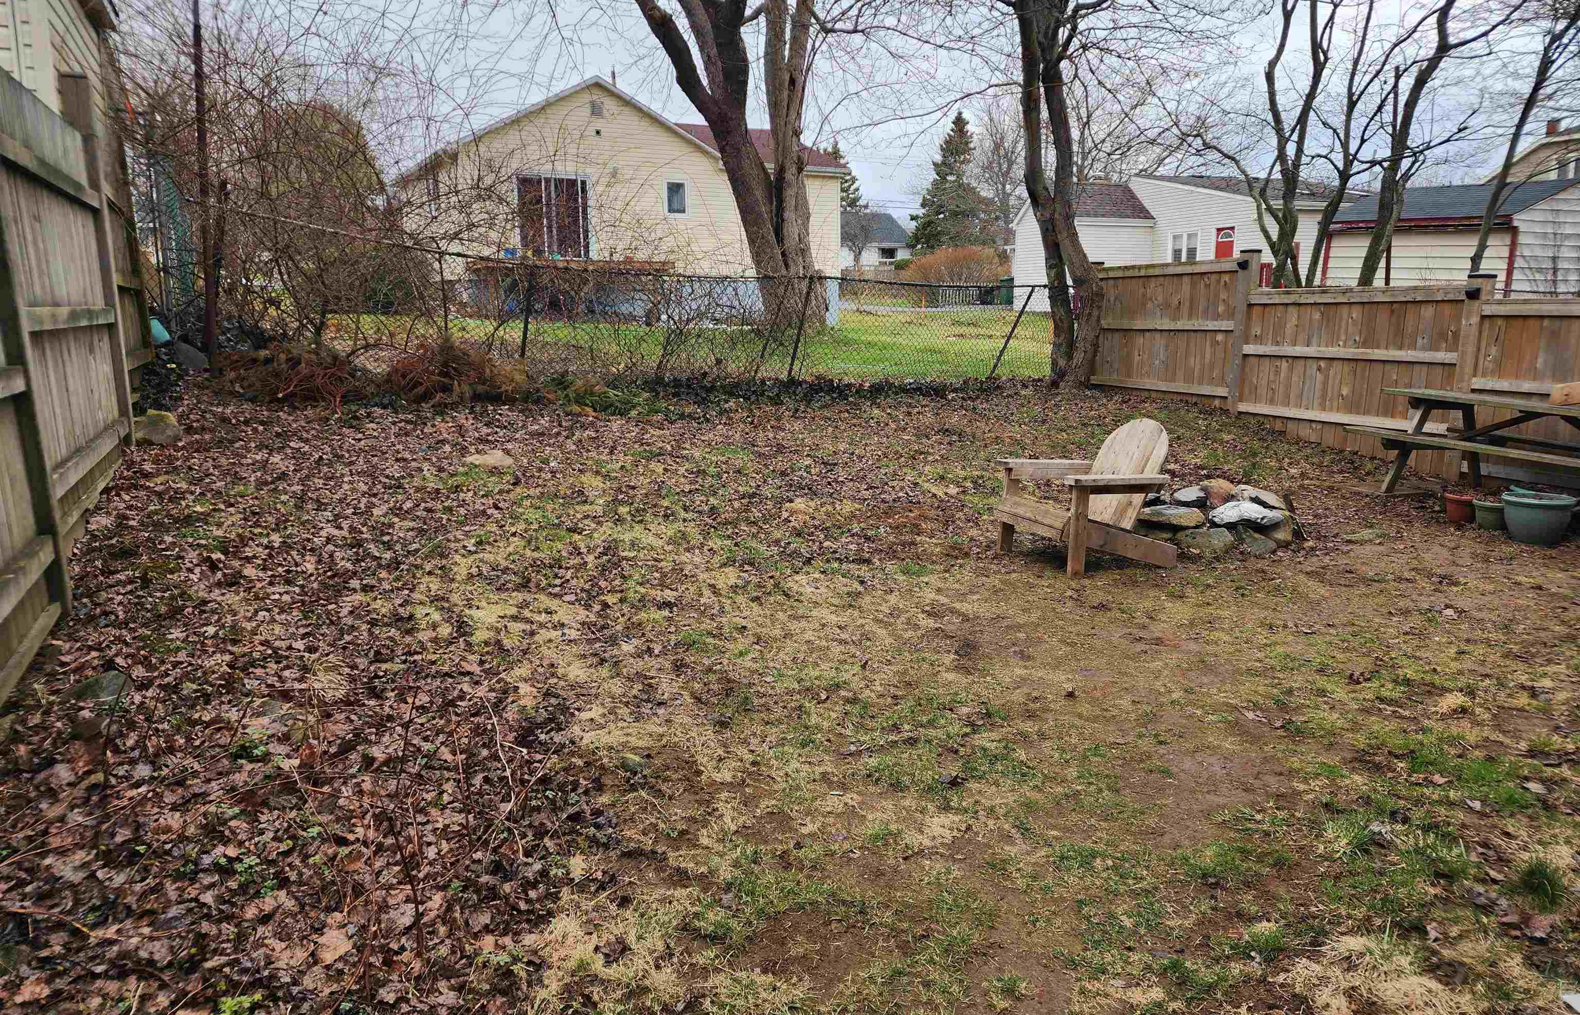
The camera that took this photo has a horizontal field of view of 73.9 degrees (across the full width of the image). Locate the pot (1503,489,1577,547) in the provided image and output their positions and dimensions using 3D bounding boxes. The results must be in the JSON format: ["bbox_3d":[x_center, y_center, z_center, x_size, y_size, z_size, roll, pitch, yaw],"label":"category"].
[{"bbox_3d":[4.549,0.064,6.401,0.455,0.285,0.455,0,12,0],"label":"pot"}]

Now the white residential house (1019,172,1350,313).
[{"bbox_3d":[15.912,-10.159,39.789,13.300,4.800,11.500,-5,13,-21],"label":"white residential house"}]

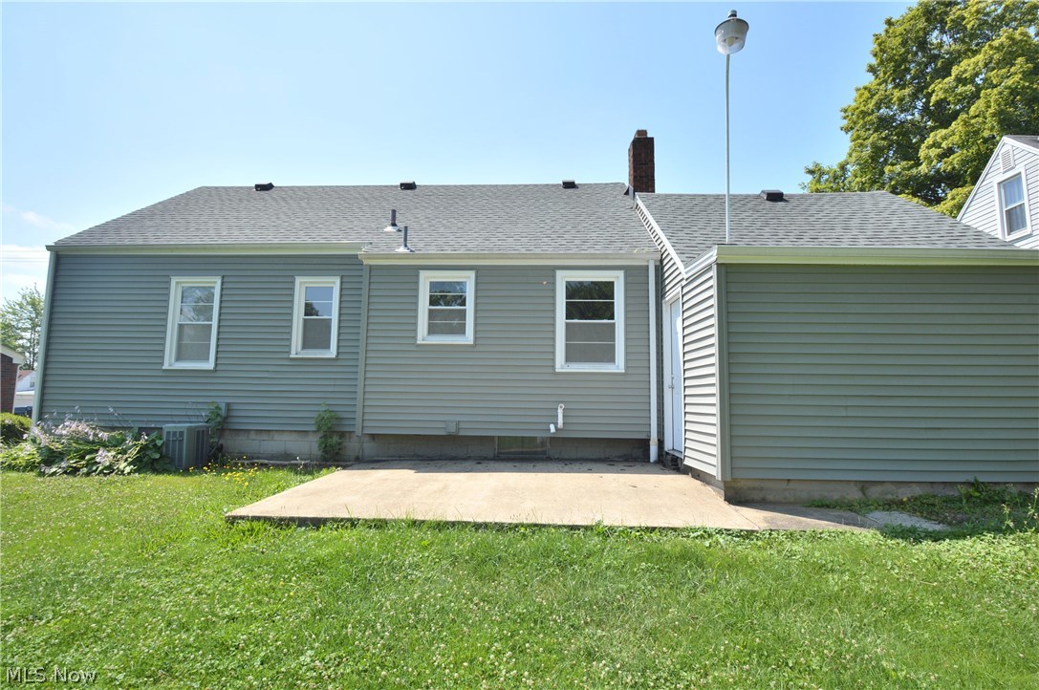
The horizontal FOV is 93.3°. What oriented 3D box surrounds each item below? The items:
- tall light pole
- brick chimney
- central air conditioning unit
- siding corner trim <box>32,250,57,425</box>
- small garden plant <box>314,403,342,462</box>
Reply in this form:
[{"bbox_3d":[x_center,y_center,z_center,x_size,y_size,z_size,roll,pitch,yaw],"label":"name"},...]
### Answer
[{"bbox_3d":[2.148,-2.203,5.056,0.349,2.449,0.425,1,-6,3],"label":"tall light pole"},{"bbox_3d":[2.363,-3.416,9.522,0.400,1.356,0.506,1,-6,3],"label":"brick chimney"},{"bbox_3d":[-4.877,1.482,7.156,0.455,0.607,0.466,1,-6,3],"label":"central air conditioning unit"},{"bbox_3d":[-7.660,-0.099,7.946,0.100,2.860,0.100,1,-5,3],"label":"siding corner trim"},{"bbox_3d":[-2.928,1.350,7.452,0.354,0.911,0.293,1,-6,3],"label":"small garden plant"}]

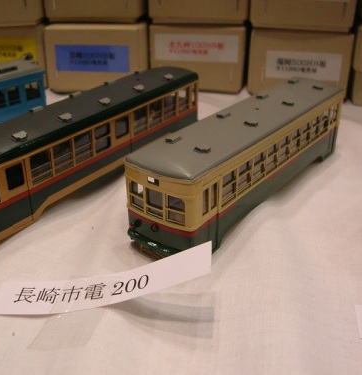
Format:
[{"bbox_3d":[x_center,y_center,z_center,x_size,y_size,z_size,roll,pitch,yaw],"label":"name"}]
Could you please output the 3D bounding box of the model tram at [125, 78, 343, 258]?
[{"bbox_3d":[0.030,-0.016,0.215,0.029,0.039,0.133,20,33,33],"label":"model tram"}]

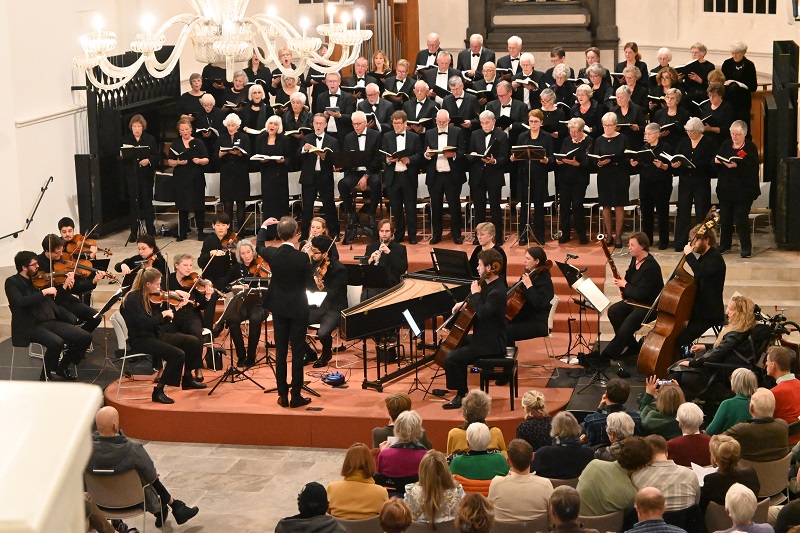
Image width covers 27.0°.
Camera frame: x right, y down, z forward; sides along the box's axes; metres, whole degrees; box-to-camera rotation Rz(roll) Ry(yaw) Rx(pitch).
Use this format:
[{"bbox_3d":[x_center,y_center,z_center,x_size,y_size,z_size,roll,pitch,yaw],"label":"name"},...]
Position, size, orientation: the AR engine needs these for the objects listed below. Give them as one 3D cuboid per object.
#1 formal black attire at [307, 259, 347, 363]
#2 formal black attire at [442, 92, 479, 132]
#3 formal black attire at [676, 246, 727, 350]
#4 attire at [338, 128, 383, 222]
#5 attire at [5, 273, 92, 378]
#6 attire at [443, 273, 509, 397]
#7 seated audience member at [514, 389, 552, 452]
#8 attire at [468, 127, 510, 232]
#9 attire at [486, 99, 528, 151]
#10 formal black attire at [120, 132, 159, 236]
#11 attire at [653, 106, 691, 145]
[{"bbox_3d":[-0.796,0.446,17.800,0.500,1.050,0.700,3,10,27],"label":"formal black attire"},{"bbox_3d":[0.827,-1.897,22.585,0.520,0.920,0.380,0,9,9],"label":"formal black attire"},{"bbox_3d":[2.925,0.411,16.219,0.560,1.220,0.500,-5,10,-17],"label":"formal black attire"},{"bbox_3d":[-0.533,-1.215,22.500,0.600,1.220,0.620,0,9,6],"label":"attire"},{"bbox_3d":[-3.660,0.590,17.300,0.830,1.030,0.540,1,9,13],"label":"attire"},{"bbox_3d":[0.736,0.697,15.778,0.640,1.160,0.500,-1,9,2],"label":"attire"},{"bbox_3d":[0.978,1.497,12.482,0.470,1.250,0.760,-2,10,-3],"label":"seated audience member"},{"bbox_3d":[1.149,-1.042,21.582,0.520,1.450,0.380,1,10,15],"label":"attire"},{"bbox_3d":[1.431,-1.487,22.177,0.540,1.470,0.400,2,10,17],"label":"attire"},{"bbox_3d":[-3.565,-1.104,22.800,0.520,1.430,0.340,-2,9,-6],"label":"formal black attire"},{"bbox_3d":[3.505,-1.376,21.591,0.480,1.350,0.400,3,10,25],"label":"attire"}]

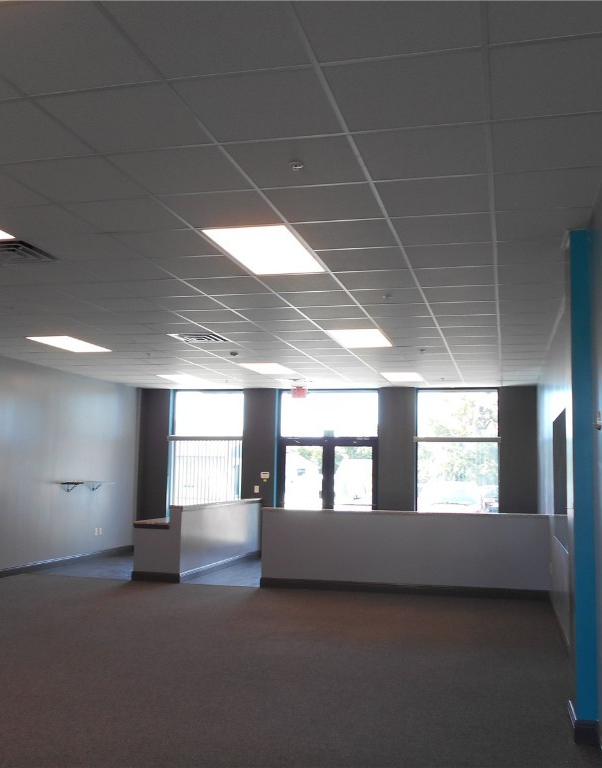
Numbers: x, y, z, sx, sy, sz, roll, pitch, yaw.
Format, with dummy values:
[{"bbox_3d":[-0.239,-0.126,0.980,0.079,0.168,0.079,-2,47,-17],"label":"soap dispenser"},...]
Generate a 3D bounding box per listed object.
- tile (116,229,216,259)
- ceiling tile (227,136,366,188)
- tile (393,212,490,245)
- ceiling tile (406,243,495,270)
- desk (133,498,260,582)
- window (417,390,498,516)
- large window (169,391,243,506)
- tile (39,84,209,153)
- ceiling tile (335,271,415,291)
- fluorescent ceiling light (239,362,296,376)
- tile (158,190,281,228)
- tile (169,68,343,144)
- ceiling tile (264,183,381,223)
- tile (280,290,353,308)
[{"bbox_3d":[-0.891,-0.959,5.263,0.600,0.020,0.595,0,-6,15],"label":"tile"},{"bbox_3d":[-0.005,-1.099,3.822,0.595,0.020,0.584,0,-6,15],"label":"ceiling tile"},{"bbox_3d":[0.896,-0.963,4.817,0.610,0.020,0.610,0,-6,15],"label":"tile"},{"bbox_3d":[1.044,-0.895,5.364,0.600,0.020,0.595,0,-6,15],"label":"ceiling tile"},{"bbox_3d":[-1.547,2.344,11.964,0.740,1.020,3.000,0,-6,15],"label":"desk"},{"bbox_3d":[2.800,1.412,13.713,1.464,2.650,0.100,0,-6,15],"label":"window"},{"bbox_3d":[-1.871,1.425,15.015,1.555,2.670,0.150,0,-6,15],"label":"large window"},{"bbox_3d":[-0.750,-1.155,3.371,0.605,0.020,0.605,0,-6,15],"label":"tile"},{"bbox_3d":[0.606,-0.825,6.103,0.605,0.020,0.605,0,-6,15],"label":"ceiling tile"},{"bbox_3d":[-0.450,-0.275,11.640,0.600,0.080,1.200,0,-6,15],"label":"fluorescent ceiling light"},{"bbox_3d":[-0.449,-1.029,4.557,0.595,0.020,0.584,0,-6,15],"label":"tile"},{"bbox_3d":[-0.161,-1.158,3.217,0.610,0.020,0.610,0,-6,15],"label":"tile"},{"bbox_3d":[0.146,-1.032,4.403,0.595,0.020,0.584,0,-6,15],"label":"ceiling tile"},{"bbox_3d":[0.170,-0.756,6.837,0.605,0.020,0.605,0,-6,15],"label":"tile"}]

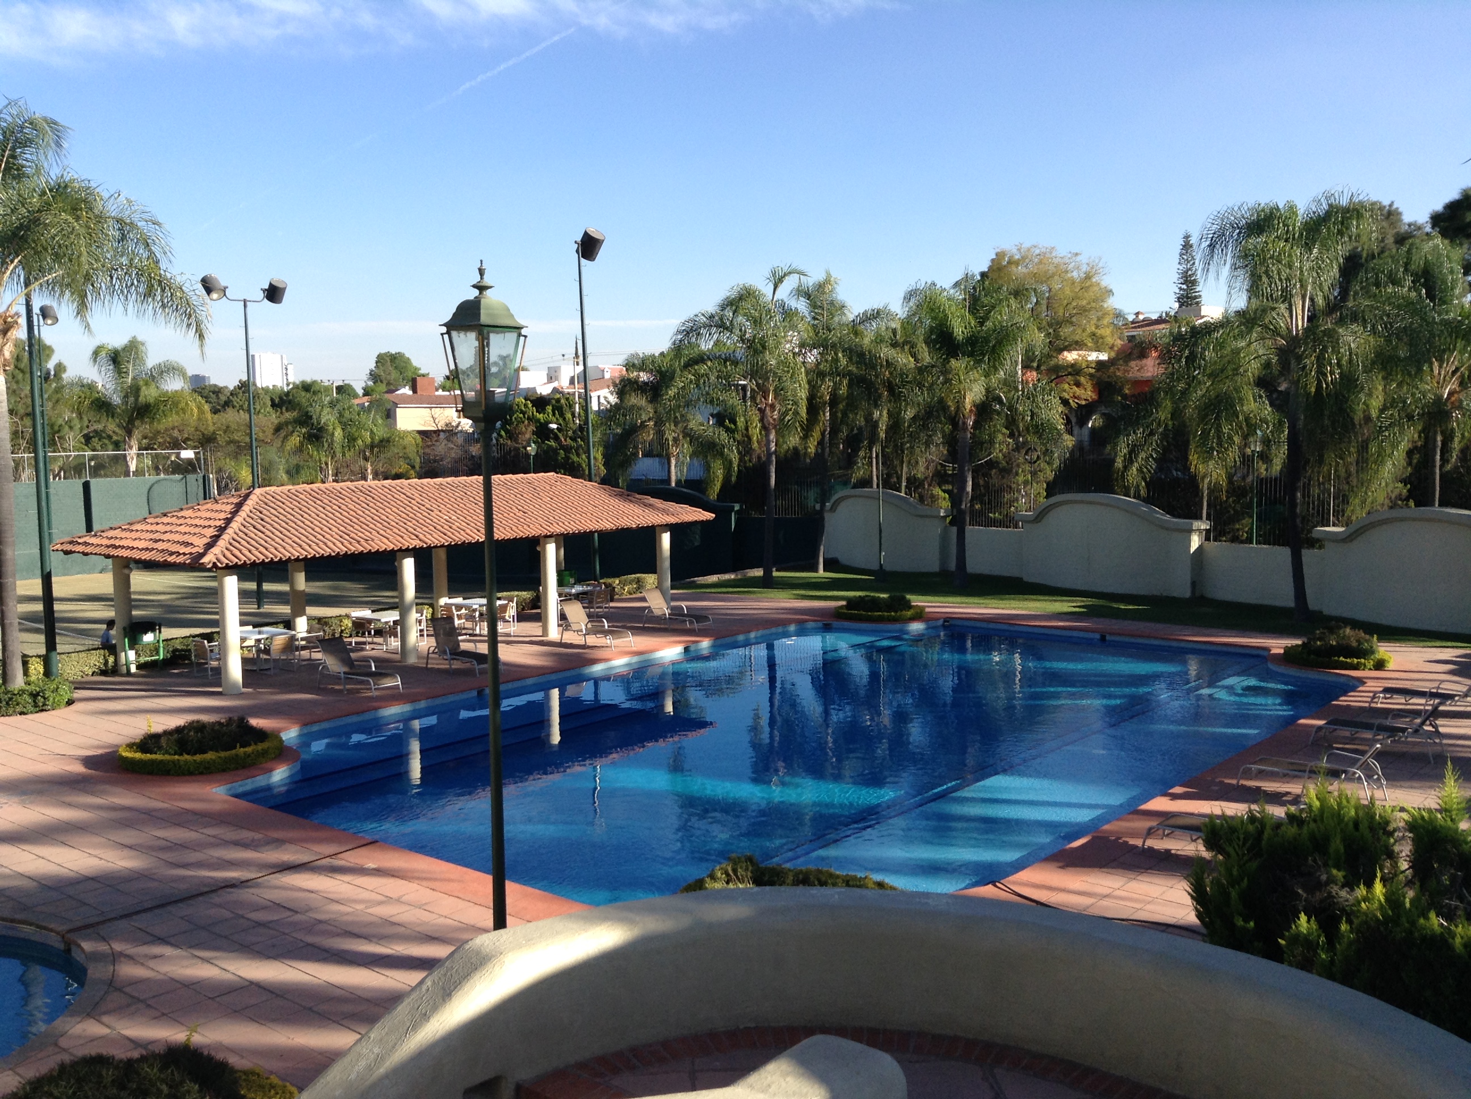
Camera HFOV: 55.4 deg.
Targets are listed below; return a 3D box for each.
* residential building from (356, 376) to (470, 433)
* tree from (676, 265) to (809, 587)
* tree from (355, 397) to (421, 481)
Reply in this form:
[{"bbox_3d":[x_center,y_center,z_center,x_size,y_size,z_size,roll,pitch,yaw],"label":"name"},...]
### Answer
[{"bbox_3d":[-25.023,-9.096,110.233,8.000,8.792,9.000,4,7,40],"label":"residential building"},{"bbox_3d":[0.215,-3.788,43.694,4.120,9.930,4.120,-1,6,0],"label":"tree"},{"bbox_3d":[-16.256,-3.948,65.313,3.300,6.271,3.300,4,7,40],"label":"tree"}]

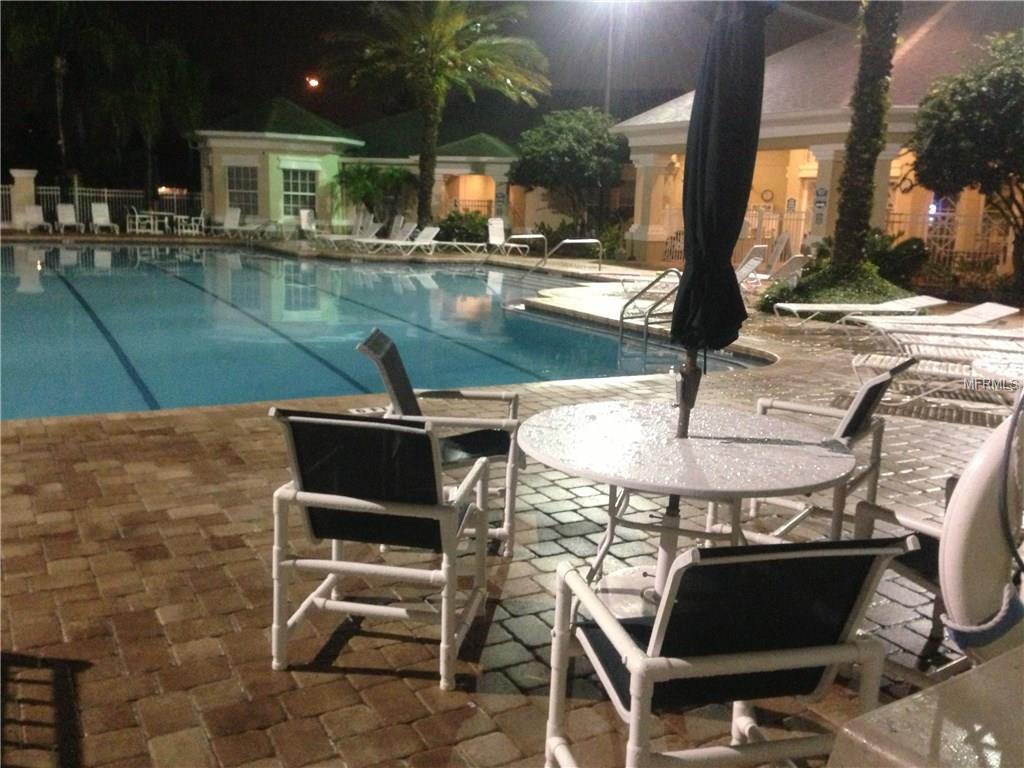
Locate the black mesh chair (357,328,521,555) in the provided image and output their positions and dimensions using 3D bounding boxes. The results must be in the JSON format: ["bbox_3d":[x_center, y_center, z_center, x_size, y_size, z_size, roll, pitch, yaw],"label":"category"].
[{"bbox_3d":[-0.314,0.257,4.615,0.770,0.930,0.610,2,11,0],"label":"black mesh chair"}]

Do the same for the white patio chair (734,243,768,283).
[{"bbox_3d":[4.408,-2.222,18.633,0.650,0.820,1.750,-6,13,-35],"label":"white patio chair"}]

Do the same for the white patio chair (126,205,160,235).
[{"bbox_3d":[-12.117,-5.428,31.935,0.610,0.910,0.770,10,14,36],"label":"white patio chair"}]

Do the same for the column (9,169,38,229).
[{"bbox_3d":[-15.773,-6.003,31.545,0.850,1.920,0.850,-3,12,-24],"label":"column"}]

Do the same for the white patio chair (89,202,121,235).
[{"bbox_3d":[-12.927,-5.274,30.952,0.660,0.920,1.550,-4,13,-29],"label":"white patio chair"}]

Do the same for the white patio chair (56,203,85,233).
[{"bbox_3d":[-14.482,-5.430,31.921,0.650,0.920,1.880,-4,12,-29],"label":"white patio chair"}]

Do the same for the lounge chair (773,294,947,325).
[{"bbox_3d":[4.618,-0.930,12.976,1.990,0.460,0.660,1,11,-7],"label":"lounge chair"}]

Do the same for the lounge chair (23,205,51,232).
[{"bbox_3d":[-15.200,-5.297,31.258,0.650,0.860,1.880,-4,12,-29],"label":"lounge chair"}]

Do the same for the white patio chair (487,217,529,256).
[{"bbox_3d":[-0.137,-4.069,27.127,0.650,0.980,1.700,-7,14,-39],"label":"white patio chair"}]

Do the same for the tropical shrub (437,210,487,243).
[{"bbox_3d":[-1.620,-5.100,31.618,1.650,1.150,1.400,2,11,0],"label":"tropical shrub"}]

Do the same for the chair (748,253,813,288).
[{"bbox_3d":[4.879,-2.079,18.177,0.650,0.740,1.750,-4,12,-29],"label":"chair"}]

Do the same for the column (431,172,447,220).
[{"bbox_3d":[-3.067,-7.707,41.310,0.650,2.500,0.650,2,11,0],"label":"column"}]

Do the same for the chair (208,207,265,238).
[{"bbox_3d":[-9.063,-5.279,32.081,0.650,0.920,1.850,7,12,23],"label":"chair"}]

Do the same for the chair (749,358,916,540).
[{"bbox_3d":[1.376,0.320,4.469,0.741,0.914,0.607,9,13,33],"label":"chair"}]

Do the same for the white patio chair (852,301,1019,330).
[{"bbox_3d":[5.273,-0.783,12.286,1.940,0.480,0.660,1,11,-7],"label":"white patio chair"}]

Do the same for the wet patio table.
[{"bbox_3d":[0.614,0.550,3.684,1.230,0.705,1.230,2,11,0],"label":"wet patio table"}]

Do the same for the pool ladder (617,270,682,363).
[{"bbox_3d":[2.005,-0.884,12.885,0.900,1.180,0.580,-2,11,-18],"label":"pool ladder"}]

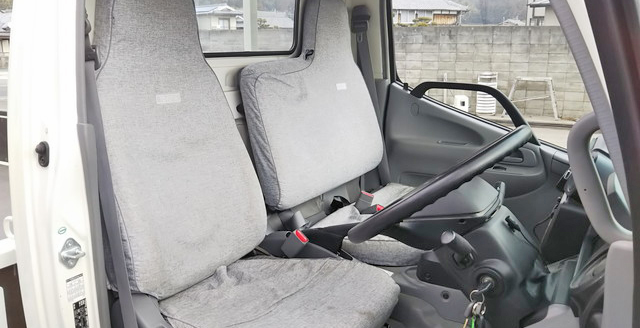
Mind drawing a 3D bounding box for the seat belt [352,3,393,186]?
[{"bbox_3d":[0.237,-0.294,2.433,0.250,0.775,0.110,8,15,30],"label":"seat belt"}]

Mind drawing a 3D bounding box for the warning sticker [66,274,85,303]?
[{"bbox_3d":[-0.527,0.270,1.198,0.005,0.054,0.042,8,15,30],"label":"warning sticker"}]

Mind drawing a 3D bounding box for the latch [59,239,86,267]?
[{"bbox_3d":[-0.515,0.193,1.168,0.032,0.062,0.046,8,15,30],"label":"latch"}]

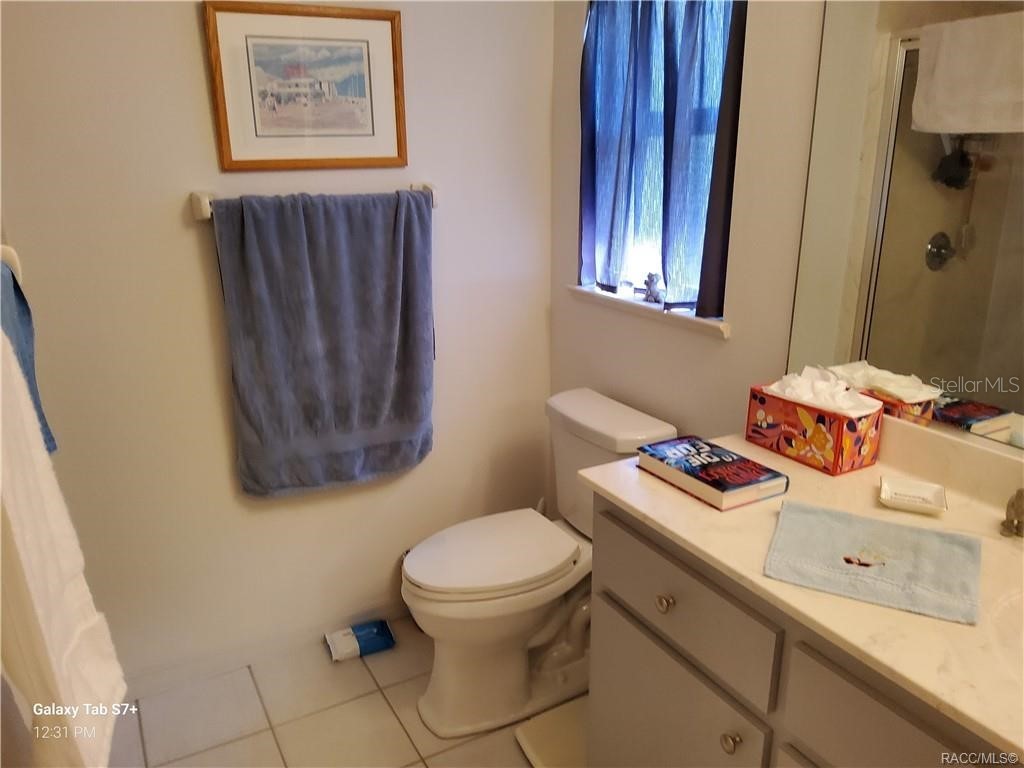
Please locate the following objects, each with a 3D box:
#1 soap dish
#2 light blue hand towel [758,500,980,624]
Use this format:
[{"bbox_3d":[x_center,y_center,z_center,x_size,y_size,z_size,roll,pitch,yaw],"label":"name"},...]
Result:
[{"bbox_3d":[0.696,0.201,1.340,0.103,0.025,0.095,8,19,24],"label":"soap dish"},{"bbox_3d":[0.553,0.262,1.181,0.288,0.010,0.268,8,20,25],"label":"light blue hand towel"}]

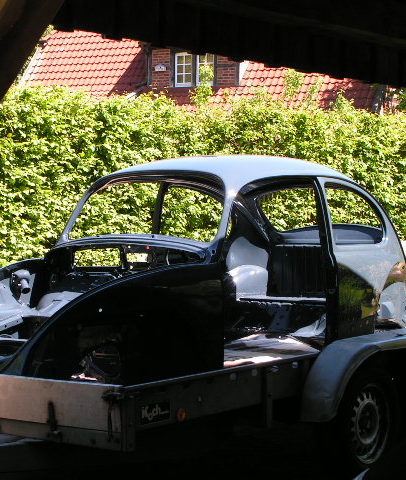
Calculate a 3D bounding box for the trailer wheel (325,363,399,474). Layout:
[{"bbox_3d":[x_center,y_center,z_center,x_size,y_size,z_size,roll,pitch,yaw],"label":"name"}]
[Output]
[{"bbox_3d":[0.736,0.880,6.122,0.170,0.575,0.575,-1,2,41],"label":"trailer wheel"}]

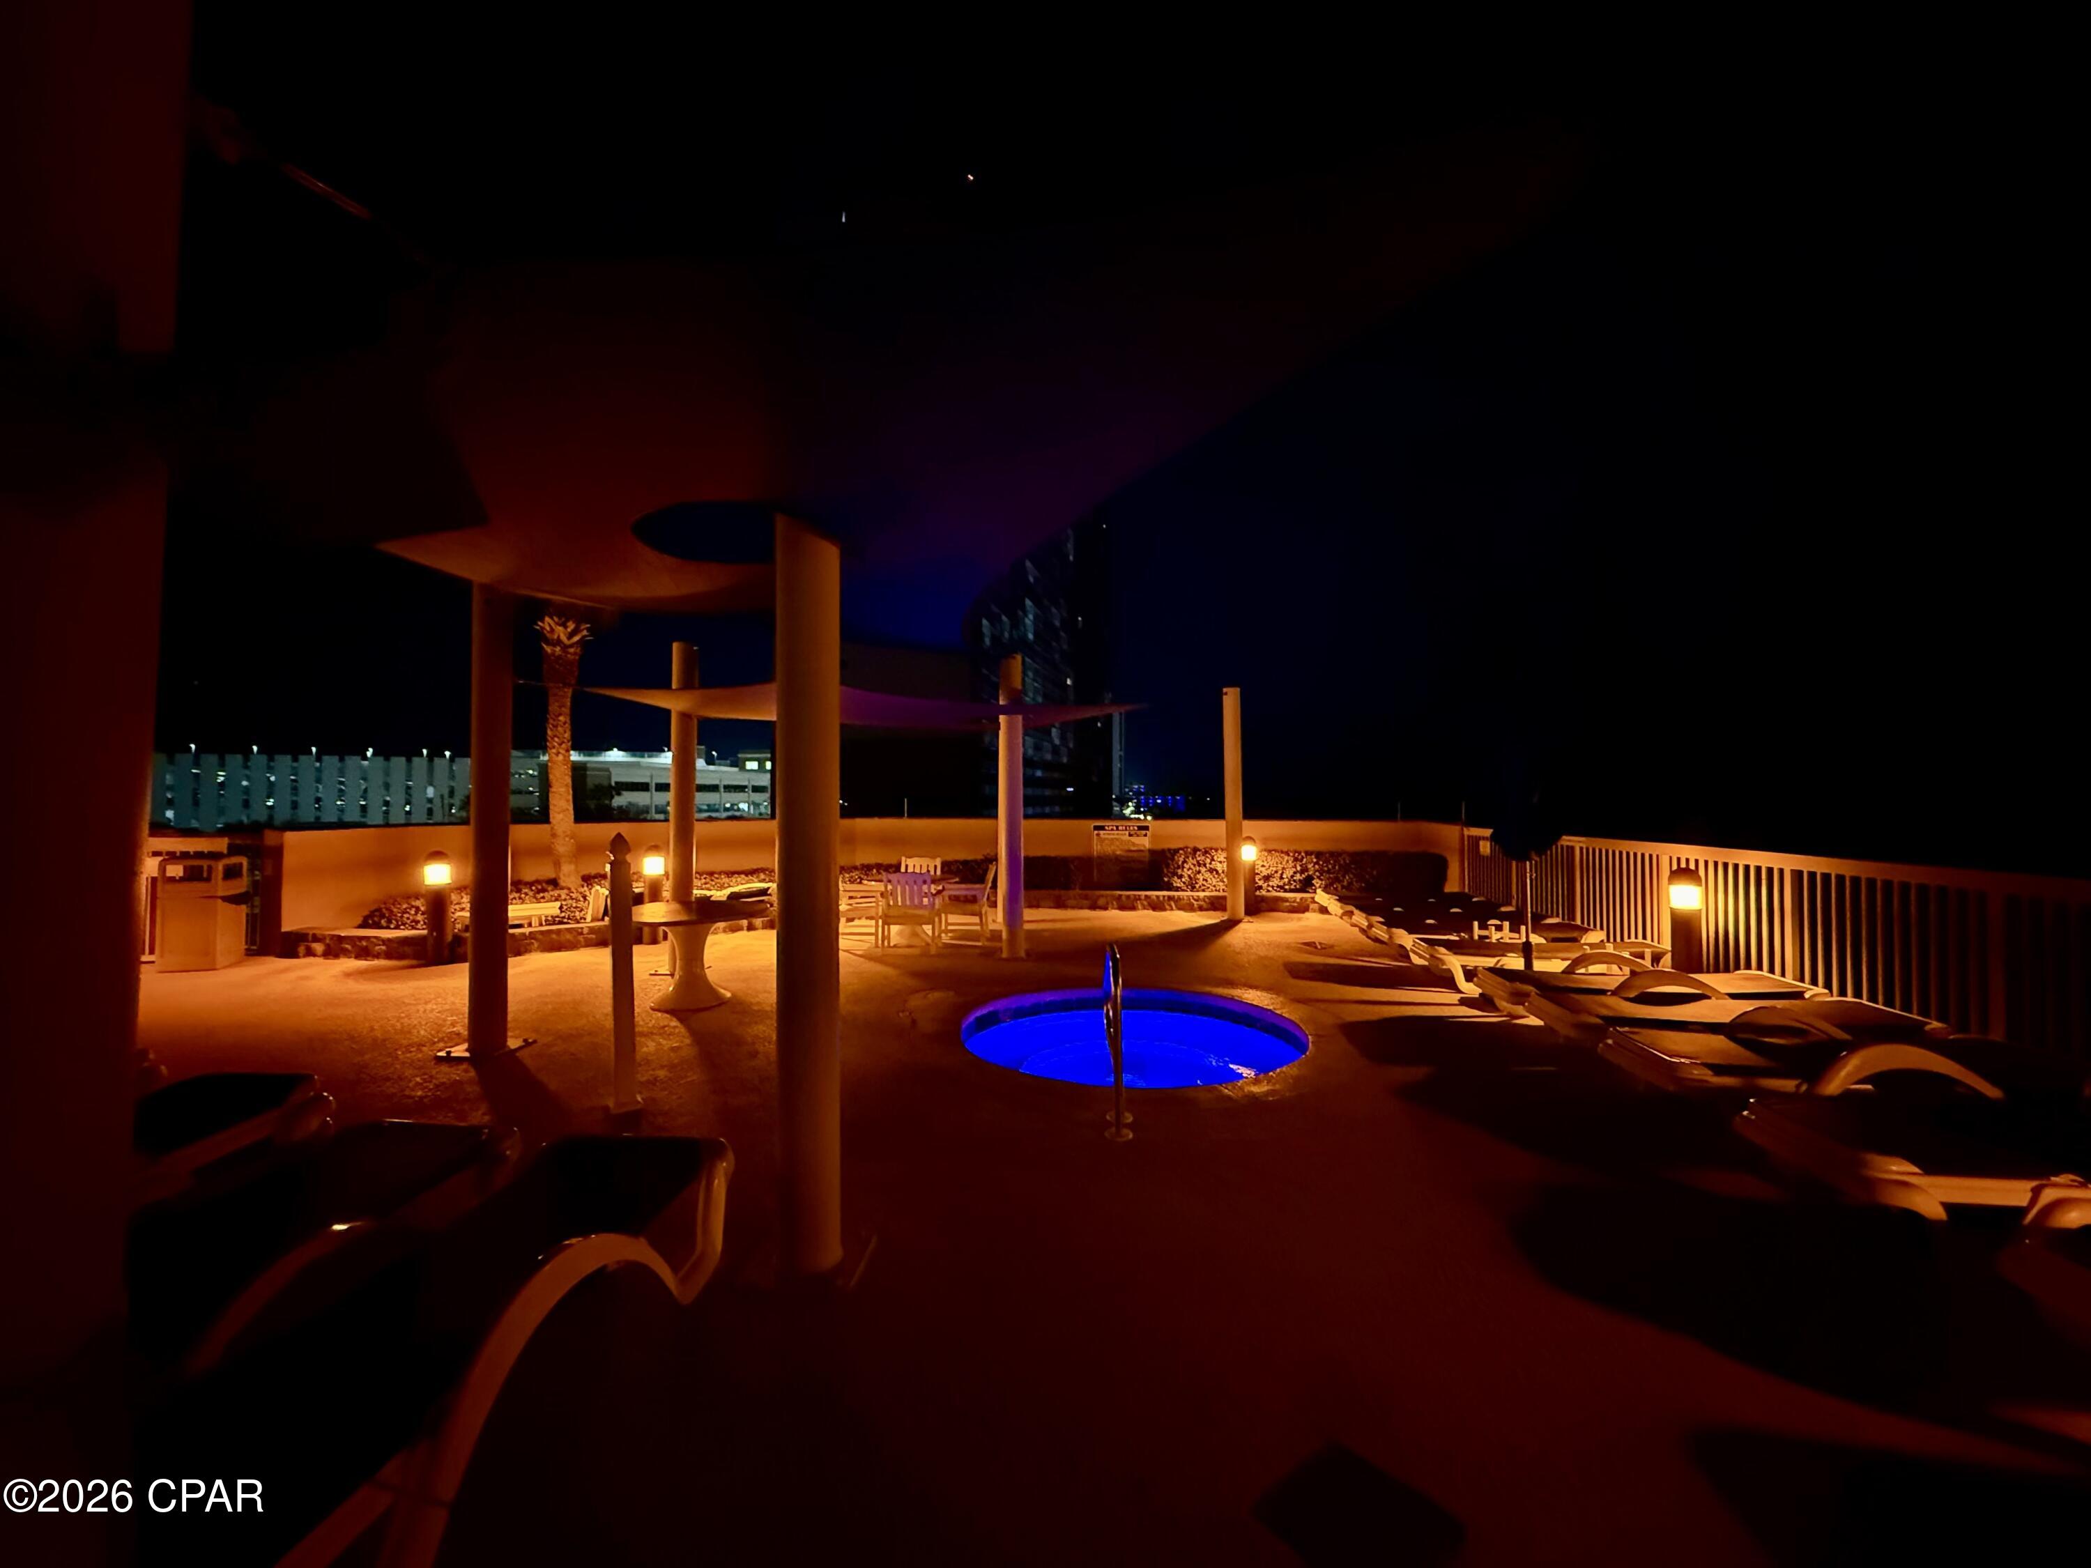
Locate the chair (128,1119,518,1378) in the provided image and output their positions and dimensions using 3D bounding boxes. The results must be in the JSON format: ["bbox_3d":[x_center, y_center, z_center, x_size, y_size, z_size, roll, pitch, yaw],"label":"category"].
[{"bbox_3d":[-2.325,1.389,2.220,0.720,0.470,1.900,0,-1,2],"label":"chair"}]

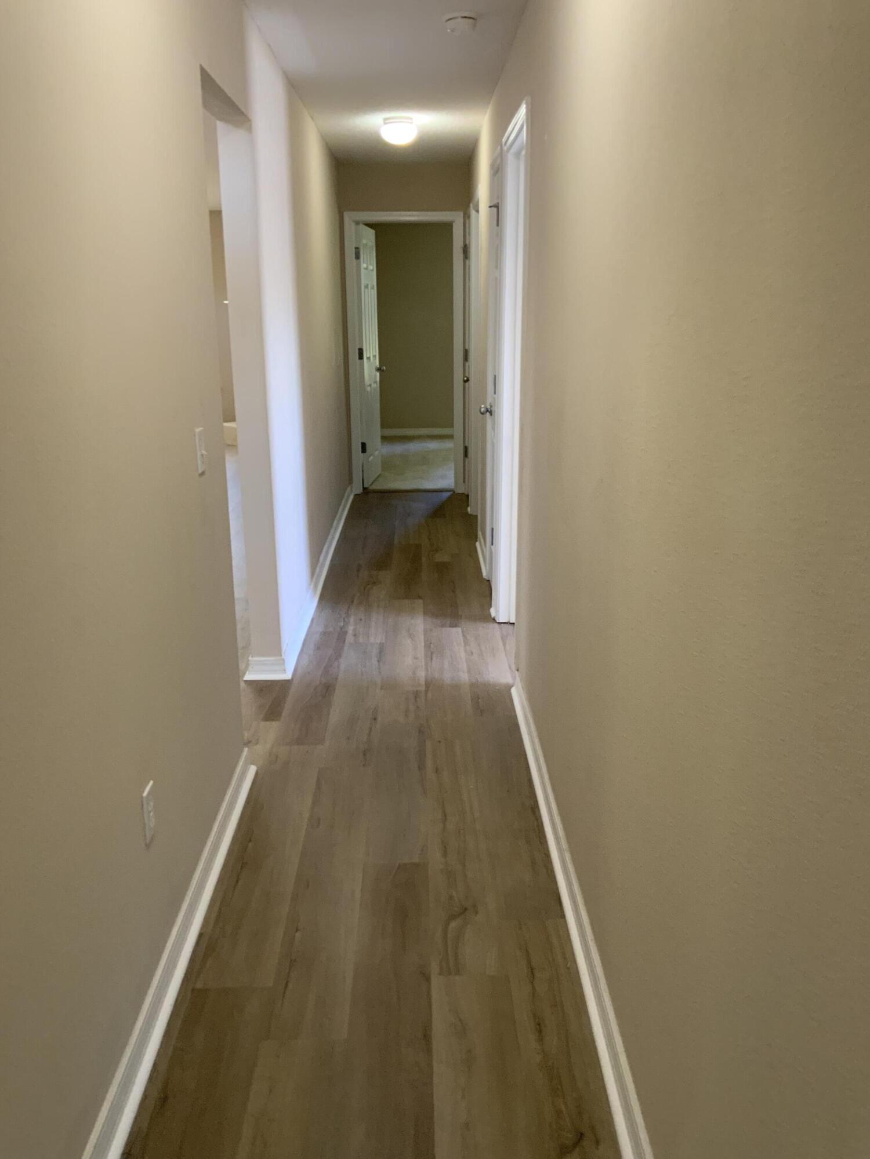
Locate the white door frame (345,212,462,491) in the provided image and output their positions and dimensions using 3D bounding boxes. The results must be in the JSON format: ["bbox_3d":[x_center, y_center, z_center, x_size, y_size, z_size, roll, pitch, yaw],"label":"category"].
[{"bbox_3d":[-0.220,-1.718,7.515,0.880,2.106,0.130,0,16,-1],"label":"white door frame"}]

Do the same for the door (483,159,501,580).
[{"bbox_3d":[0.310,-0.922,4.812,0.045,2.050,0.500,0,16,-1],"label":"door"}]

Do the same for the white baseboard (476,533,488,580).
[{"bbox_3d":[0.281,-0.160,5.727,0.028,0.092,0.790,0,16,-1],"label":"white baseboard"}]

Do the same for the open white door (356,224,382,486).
[{"bbox_3d":[-0.526,-1.826,7.968,0.038,2.030,0.750,1,16,5],"label":"open white door"}]

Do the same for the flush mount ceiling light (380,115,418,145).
[{"bbox_3d":[-0.202,-2.496,5.409,0.205,0.136,0.205,0,16,-1],"label":"flush mount ceiling light"}]

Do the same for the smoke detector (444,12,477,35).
[{"bbox_3d":[0.087,-1.992,3.478,0.125,0.045,0.125,0,16,-1],"label":"smoke detector"}]

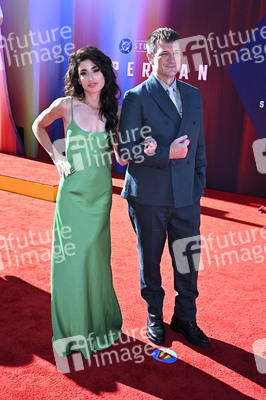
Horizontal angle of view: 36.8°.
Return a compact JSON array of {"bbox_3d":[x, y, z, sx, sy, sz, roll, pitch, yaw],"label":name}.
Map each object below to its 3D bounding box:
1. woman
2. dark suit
[{"bbox_3d":[-0.228,0.046,2.193,0.620,1.660,0.440,1,12,-8],"label":"woman"},{"bbox_3d":[0.163,0.041,2.310,0.520,1.470,0.380,-1,13,-20],"label":"dark suit"}]

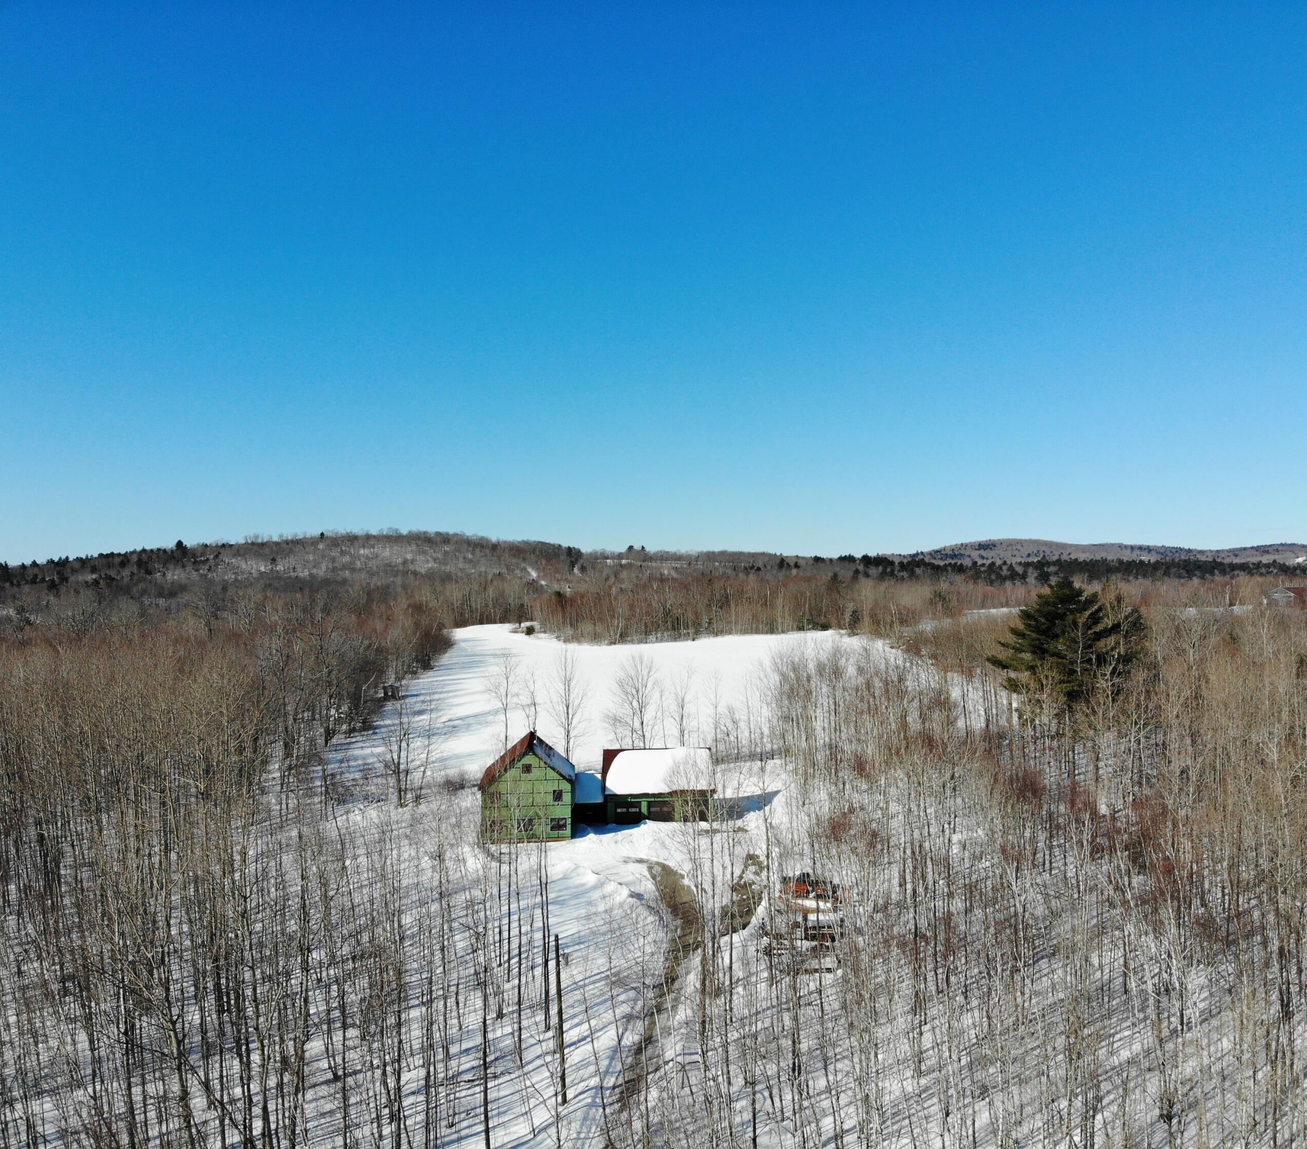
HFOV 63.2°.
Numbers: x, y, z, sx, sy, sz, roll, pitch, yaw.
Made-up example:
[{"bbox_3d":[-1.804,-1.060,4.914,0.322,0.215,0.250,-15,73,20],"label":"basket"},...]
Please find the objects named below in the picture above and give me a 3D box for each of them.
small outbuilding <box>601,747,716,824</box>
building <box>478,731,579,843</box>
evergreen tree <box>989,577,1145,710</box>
[{"bbox_3d":[0.416,21.802,111.908,11.289,6.881,9.140,0,0,-5],"label":"small outbuilding"},{"bbox_3d":[-12.265,20.794,105.266,9.131,8.896,9.916,0,0,-5],"label":"building"},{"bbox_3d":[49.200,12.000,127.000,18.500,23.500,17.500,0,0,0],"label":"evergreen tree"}]

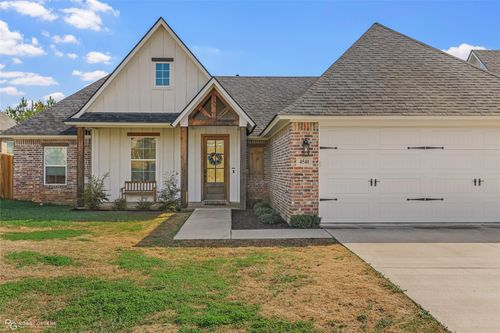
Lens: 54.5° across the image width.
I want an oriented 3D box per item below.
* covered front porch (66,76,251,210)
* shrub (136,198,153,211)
[{"bbox_3d":[-3.020,-0.745,17.450,6.300,4.370,2.500,0,0,-2],"label":"covered front porch"},{"bbox_3d":[-3.540,1.270,16.300,0.540,0.420,0.520,0,0,-2],"label":"shrub"}]

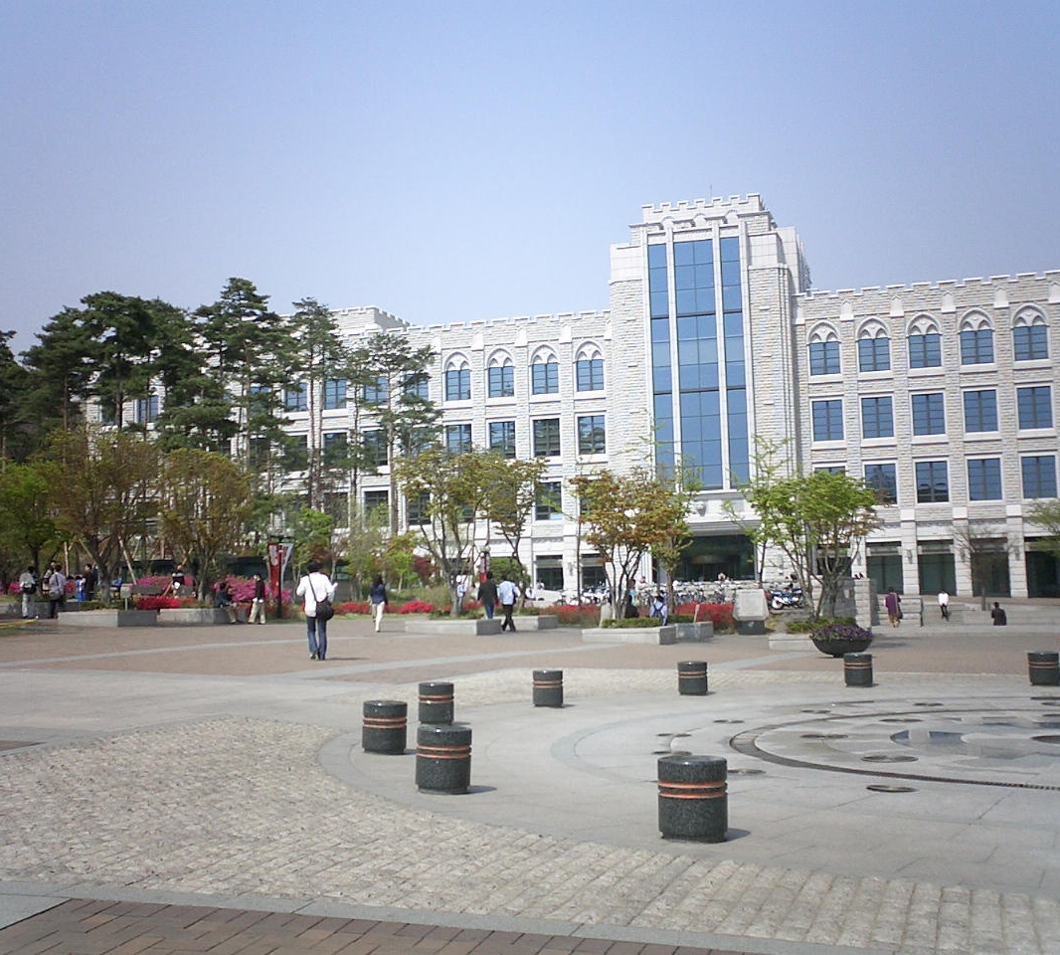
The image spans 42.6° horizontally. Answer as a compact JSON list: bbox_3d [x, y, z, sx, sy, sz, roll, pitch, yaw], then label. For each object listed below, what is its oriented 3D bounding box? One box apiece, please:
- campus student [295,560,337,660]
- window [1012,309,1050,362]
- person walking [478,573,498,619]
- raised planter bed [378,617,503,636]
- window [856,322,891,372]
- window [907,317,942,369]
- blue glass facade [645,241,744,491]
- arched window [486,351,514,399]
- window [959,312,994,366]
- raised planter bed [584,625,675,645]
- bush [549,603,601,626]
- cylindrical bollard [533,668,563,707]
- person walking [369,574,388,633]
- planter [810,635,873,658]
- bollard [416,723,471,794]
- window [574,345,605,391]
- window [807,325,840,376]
[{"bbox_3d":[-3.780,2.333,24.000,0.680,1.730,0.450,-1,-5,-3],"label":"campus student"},{"bbox_3d":[28.183,-8.033,76.603,1.992,2.917,0.300,-3,-5,16],"label":"window"},{"bbox_3d":[-1.253,3.728,40.926,0.580,1.740,0.450,-2,-5,3],"label":"person walking"},{"bbox_3d":[-2.197,4.355,39.540,2.140,0.430,2.140,-3,-5,16],"label":"raised planter bed"},{"bbox_3d":[21.406,-8.085,84.770,2.010,3.030,0.300,-3,-6,17],"label":"window"},{"bbox_3d":[24.117,-8.303,83.221,1.970,3.150,0.300,-3,-5,16],"label":"window"},{"bbox_3d":[9.730,-6.598,78.515,5.664,14.467,0.400,-3,-5,16],"label":"blue glass facade"},{"bbox_3d":[-1.979,-6.943,91.786,1.940,3.150,0.300,-3,-6,17],"label":"arched window"},{"bbox_3d":[27.013,-8.462,82.407,1.970,3.150,0.300,-3,-5,16],"label":"window"},{"bbox_3d":[2.636,4.179,35.890,2.050,0.420,2.050,-3,-6,17],"label":"raised planter bed"},{"bbox_3d":[1.415,4.388,43.500,1.650,0.780,1.300,-1,-5,0],"label":"bush"},{"bbox_3d":[0.190,2.210,14.300,0.320,0.370,0.320,-1,-5,0],"label":"cylindrical bollard"},{"bbox_3d":[-4.258,3.532,38.200,0.500,1.640,0.420,-2,-5,5],"label":"person walking"},{"bbox_3d":[6.082,3.302,26.500,1.230,0.410,1.230,-2,-5,0],"label":"planter"},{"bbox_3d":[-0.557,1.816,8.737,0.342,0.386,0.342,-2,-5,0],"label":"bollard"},{"bbox_3d":[3.663,-6.752,83.733,1.884,3.028,0.300,-3,-5,16],"label":"window"},{"bbox_3d":[17.252,-7.405,79.777,1.907,2.972,0.300,-3,-5,16],"label":"window"}]

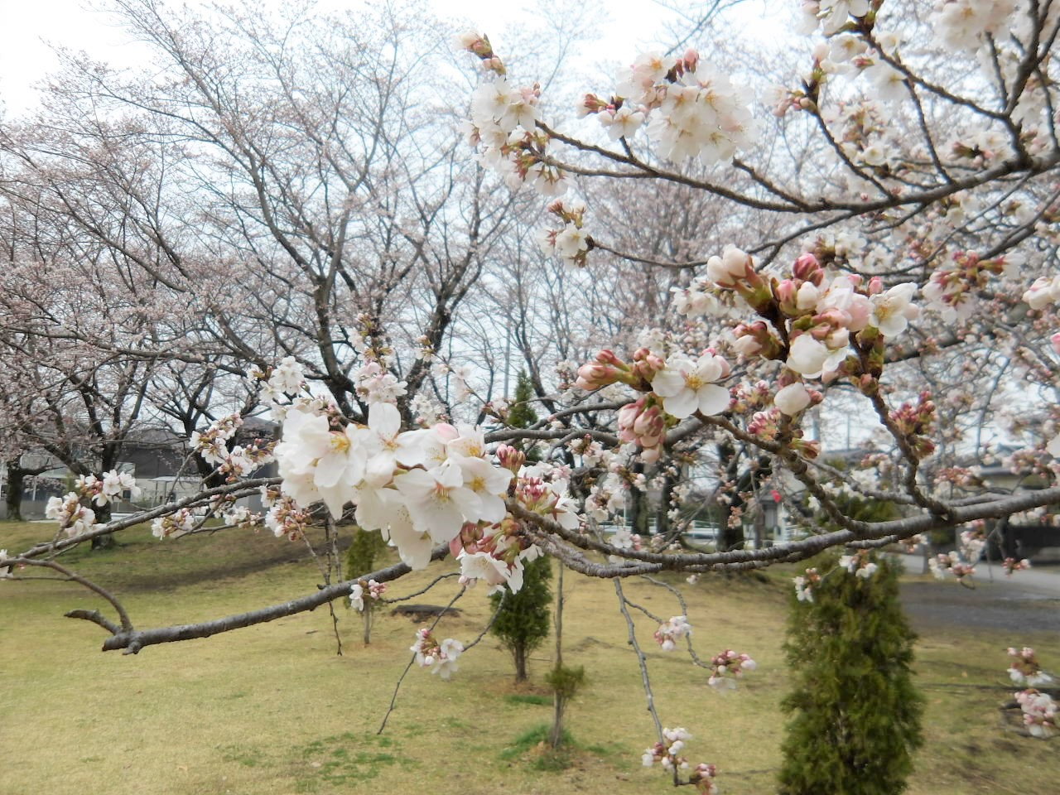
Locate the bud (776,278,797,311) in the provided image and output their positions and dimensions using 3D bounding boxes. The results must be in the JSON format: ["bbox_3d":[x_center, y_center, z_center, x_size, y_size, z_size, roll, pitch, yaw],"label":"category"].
[{"bbox_3d":[0.118,-0.047,0.380,0.010,0.015,0.010,0,-6,0],"label":"bud"}]

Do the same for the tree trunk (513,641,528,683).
[{"bbox_3d":[-0.073,2.022,6.300,0.090,0.310,0.090,0,-6,0],"label":"tree trunk"}]

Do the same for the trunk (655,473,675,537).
[{"bbox_3d":[3.581,2.854,22.000,0.500,1.750,0.500,0,-6,0],"label":"trunk"}]

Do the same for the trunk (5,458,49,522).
[{"bbox_3d":[-15.212,2.792,25.000,1.100,1.950,0.600,0,-6,0],"label":"trunk"}]

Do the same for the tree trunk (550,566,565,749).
[{"bbox_3d":[0.161,1.507,4.800,0.065,1.080,0.060,2,-6,0],"label":"tree trunk"}]

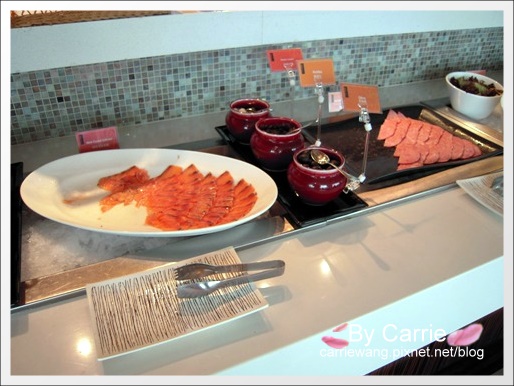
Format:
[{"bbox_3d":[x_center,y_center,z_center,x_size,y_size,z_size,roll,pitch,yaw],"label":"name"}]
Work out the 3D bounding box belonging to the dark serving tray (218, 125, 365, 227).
[{"bbox_3d":[0.075,-0.078,1.198,0.213,0.022,0.550,-13,37,-20],"label":"dark serving tray"}]

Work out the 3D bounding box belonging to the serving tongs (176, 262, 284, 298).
[{"bbox_3d":[-0.049,0.163,0.826,0.216,0.039,0.060,-6,35,-12],"label":"serving tongs"}]

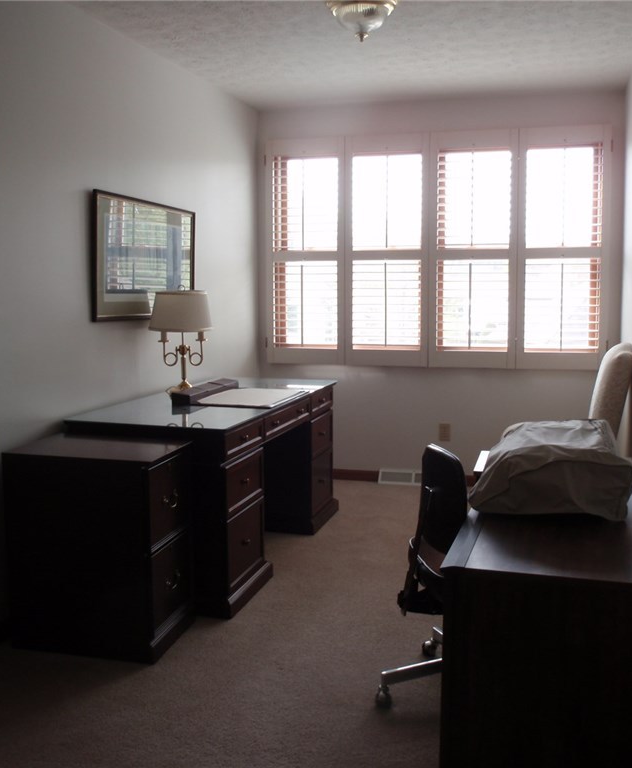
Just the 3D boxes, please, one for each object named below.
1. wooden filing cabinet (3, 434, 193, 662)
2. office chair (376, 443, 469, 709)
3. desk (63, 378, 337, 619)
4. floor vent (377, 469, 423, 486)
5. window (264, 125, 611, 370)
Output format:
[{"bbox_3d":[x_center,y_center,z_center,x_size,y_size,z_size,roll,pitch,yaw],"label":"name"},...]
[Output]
[{"bbox_3d":[-0.798,0.584,3.100,0.570,0.710,0.425,1,6,12],"label":"wooden filing cabinet"},{"bbox_3d":[0.510,0.600,2.618,0.600,0.785,0.560,-2,6,-17],"label":"office chair"},{"bbox_3d":[-0.442,0.450,4.159,0.735,0.752,1.790,2,6,16],"label":"desk"},{"bbox_3d":[0.643,0.635,5.527,0.450,0.105,0.050,2,6,16],"label":"floor vent"},{"bbox_3d":[0.712,-0.857,5.357,2.190,1.490,0.090,2,6,16],"label":"window"}]

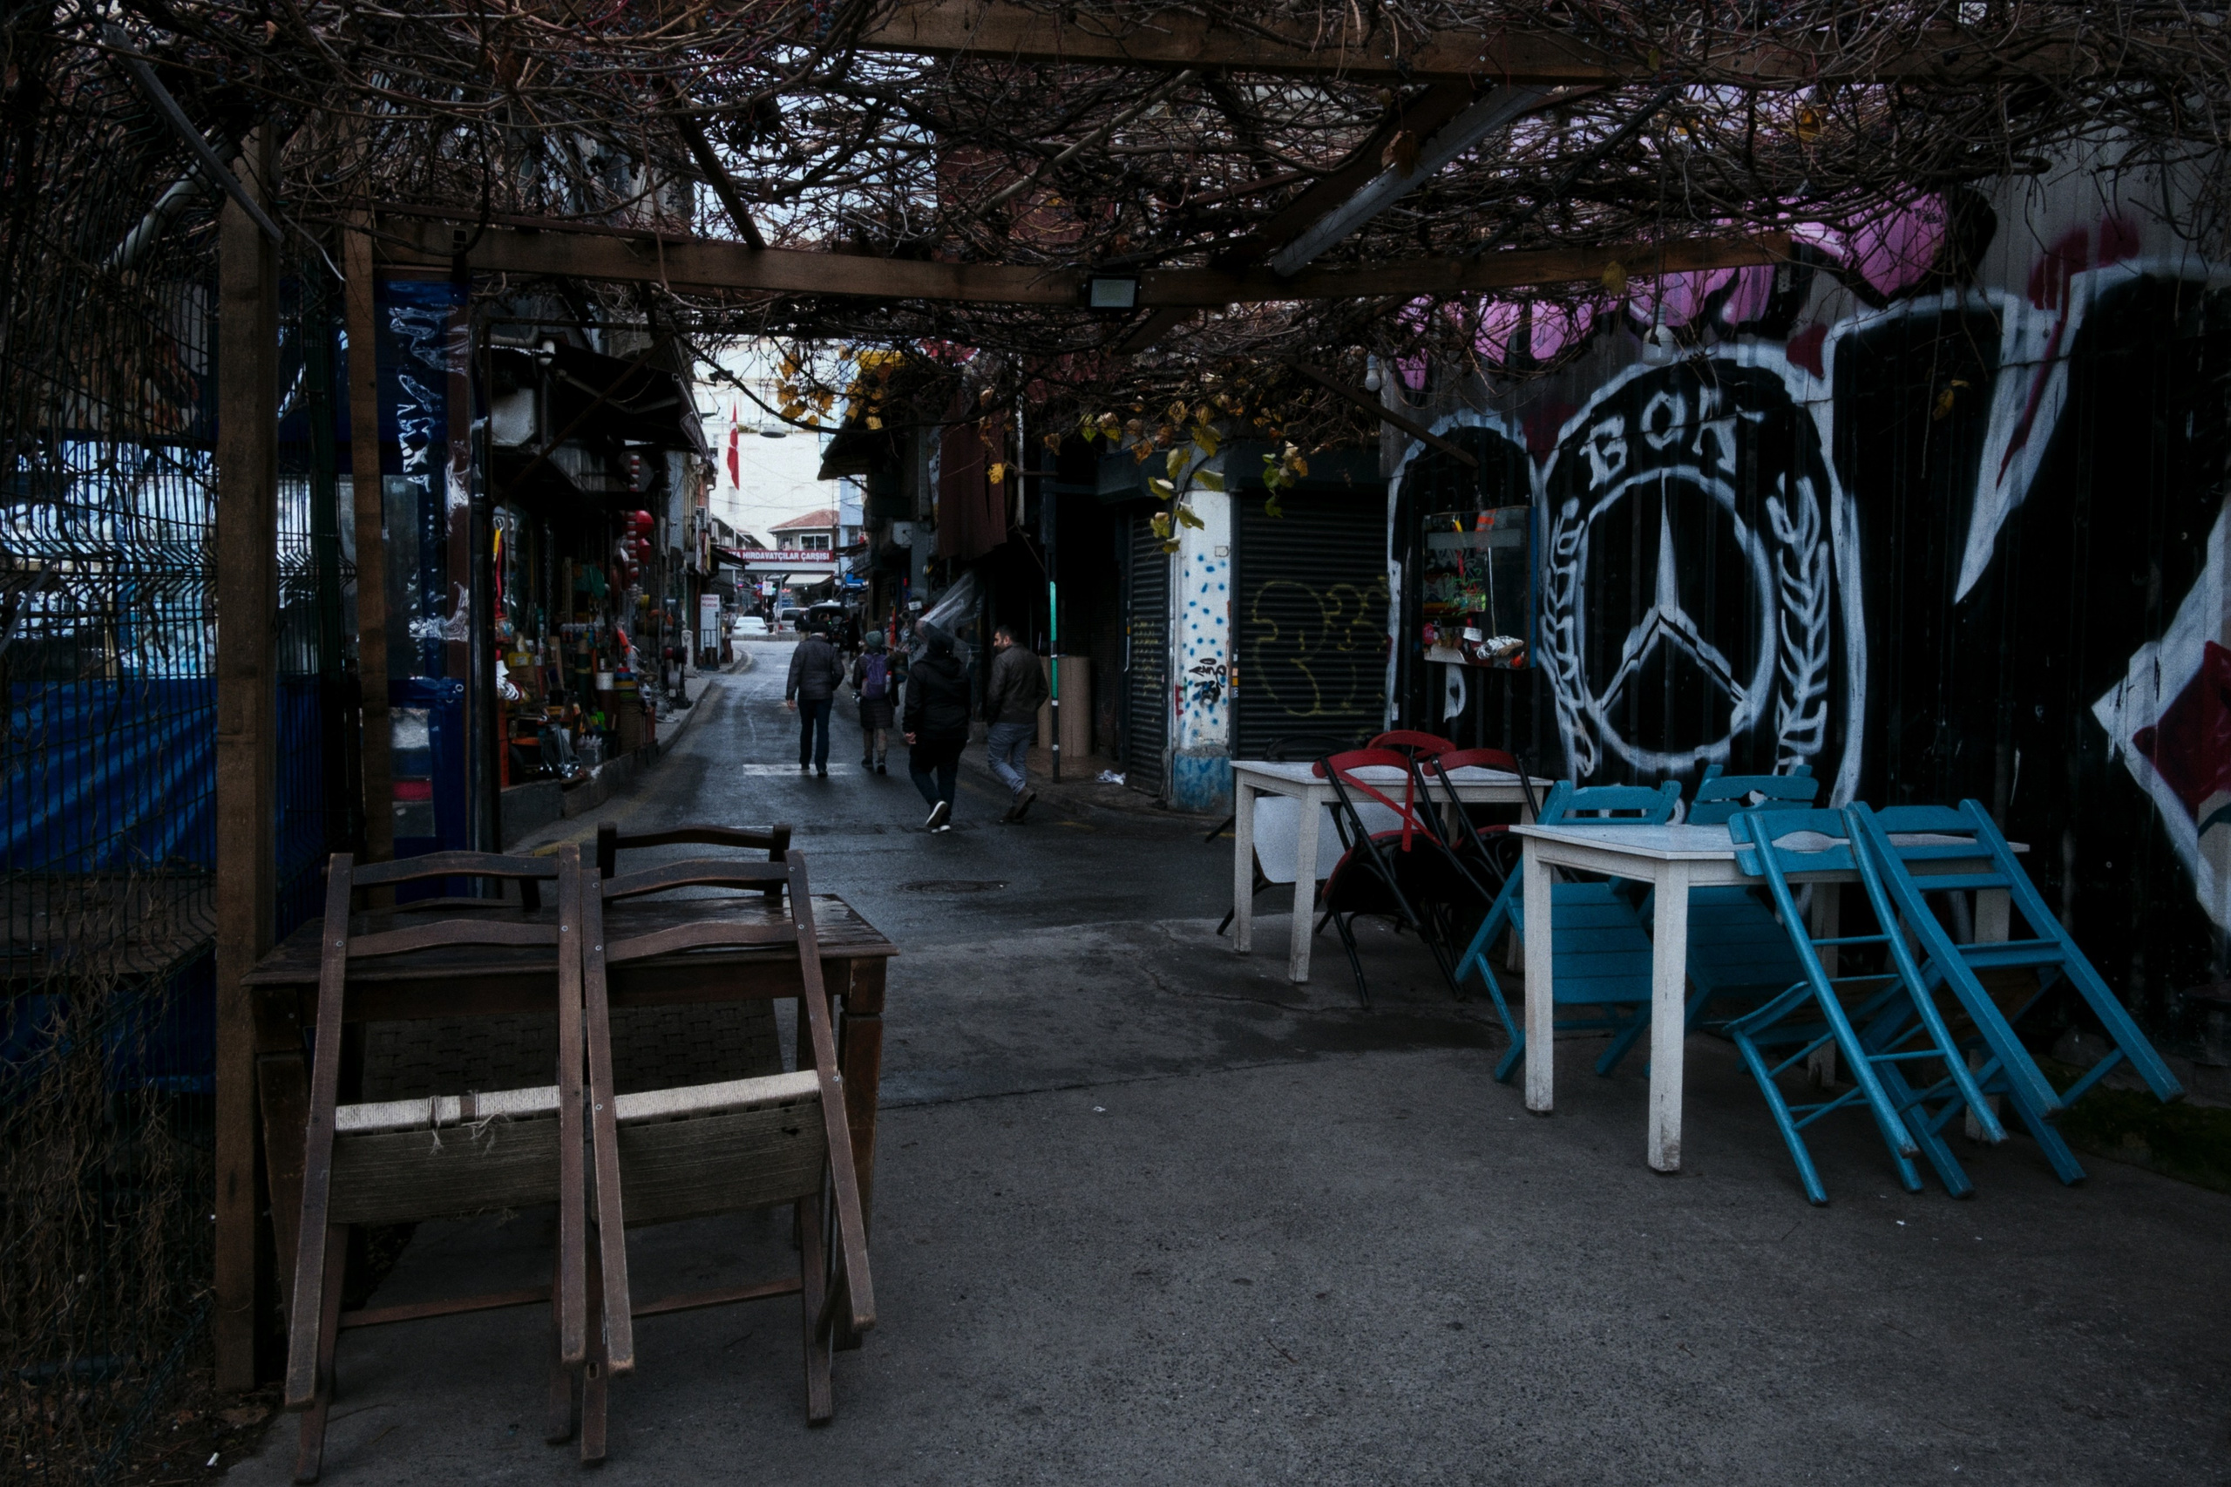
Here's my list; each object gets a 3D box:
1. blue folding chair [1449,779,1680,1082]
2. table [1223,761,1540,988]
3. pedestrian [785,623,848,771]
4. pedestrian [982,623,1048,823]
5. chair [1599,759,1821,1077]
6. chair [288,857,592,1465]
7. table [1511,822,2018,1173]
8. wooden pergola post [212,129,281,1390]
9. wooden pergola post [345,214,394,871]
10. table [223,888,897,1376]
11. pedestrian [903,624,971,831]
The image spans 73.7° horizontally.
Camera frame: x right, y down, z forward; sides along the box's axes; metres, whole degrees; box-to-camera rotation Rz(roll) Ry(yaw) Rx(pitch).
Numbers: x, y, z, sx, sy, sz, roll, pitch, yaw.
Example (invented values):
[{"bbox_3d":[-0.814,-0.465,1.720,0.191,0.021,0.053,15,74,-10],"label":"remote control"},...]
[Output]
[{"bbox_3d":[1.338,0.546,4.194,0.424,0.828,0.455,0,46,-17],"label":"blue folding chair"},{"bbox_3d":[1.073,0.497,5.958,1.075,0.758,0.665,0,3,-17],"label":"table"},{"bbox_3d":[-3.386,-0.508,16.800,0.640,1.730,0.420,0,2,-10],"label":"pedestrian"},{"bbox_3d":[-0.863,-0.159,12.700,0.520,1.700,0.500,-1,3,-27],"label":"pedestrian"},{"bbox_3d":[1.785,0.500,4.340,0.390,0.860,0.420,0,25,-14],"label":"chair"},{"bbox_3d":[-1.063,0.648,2.400,0.390,0.920,0.420,0,-23,-20],"label":"chair"},{"bbox_3d":[1.683,0.620,3.908,1.075,0.758,0.665,0,3,-17],"label":"table"},{"bbox_3d":[-1.390,0.008,2.380,0.062,2.030,0.068,0,2,-5],"label":"wooden pergola post"},{"bbox_3d":[-1.825,-0.145,3.680,0.068,2.400,0.068,-1,2,-20],"label":"wooden pergola post"},{"bbox_3d":[-0.986,0.726,2.804,1.030,0.745,0.645,0,3,-20],"label":"table"},{"bbox_3d":[-1.465,-0.104,12.200,0.540,1.690,0.500,0,2,-13],"label":"pedestrian"}]

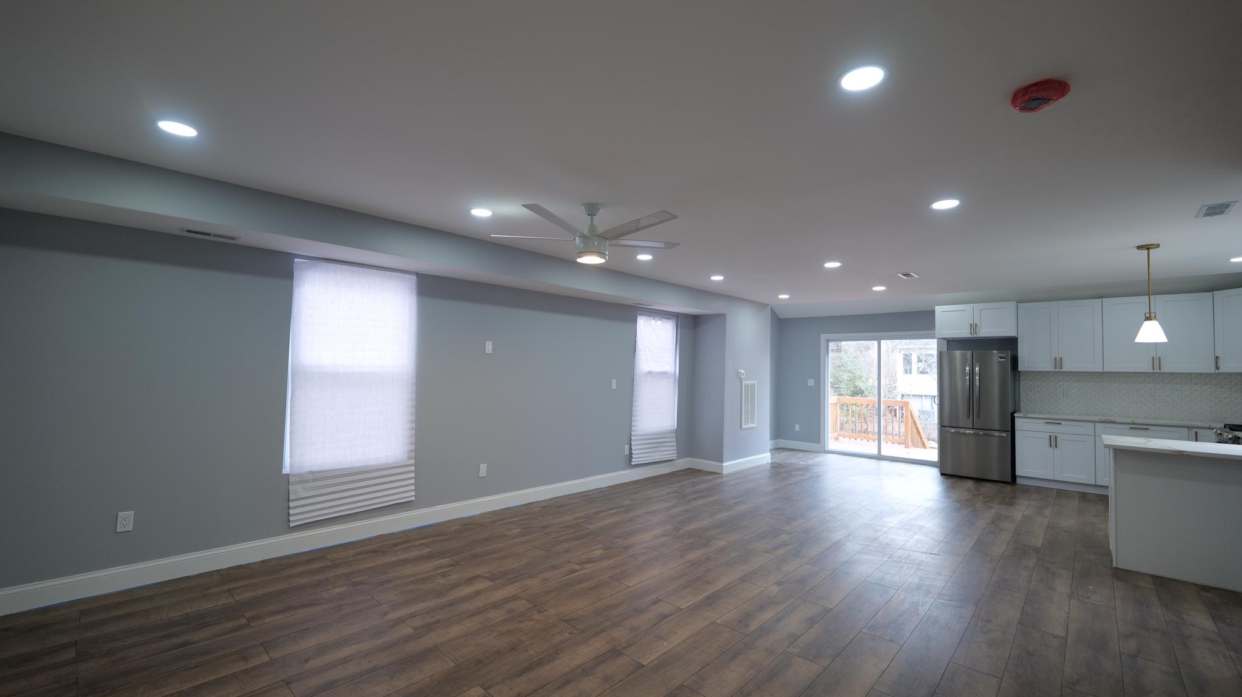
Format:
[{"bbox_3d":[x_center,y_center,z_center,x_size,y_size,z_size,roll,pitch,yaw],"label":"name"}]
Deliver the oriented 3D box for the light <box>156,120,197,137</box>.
[{"bbox_3d":[-2.000,-0.991,2.176,0.150,0.025,0.150,-1,-3,44],"label":"light"}]

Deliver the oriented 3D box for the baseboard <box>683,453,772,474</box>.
[{"bbox_3d":[1.674,1.703,7.332,0.590,0.130,1.370,-1,-3,44],"label":"baseboard"}]

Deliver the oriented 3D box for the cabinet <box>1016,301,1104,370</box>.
[{"bbox_3d":[5.912,-0.153,6.511,0.822,0.932,0.330,-1,-3,44],"label":"cabinet"}]

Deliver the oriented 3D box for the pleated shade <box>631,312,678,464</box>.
[{"bbox_3d":[0.483,0.540,6.515,0.050,1.975,0.900,-1,-3,44],"label":"pleated shade"}]

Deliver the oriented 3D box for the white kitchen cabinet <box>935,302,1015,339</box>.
[{"bbox_3d":[5.198,-0.372,7.023,0.925,0.468,0.610,-1,-3,44],"label":"white kitchen cabinet"}]

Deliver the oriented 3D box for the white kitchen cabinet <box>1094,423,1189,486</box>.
[{"bbox_3d":[6.286,1.308,5.864,0.754,0.790,0.610,-1,-3,44],"label":"white kitchen cabinet"}]

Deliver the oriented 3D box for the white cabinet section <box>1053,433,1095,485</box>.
[{"bbox_3d":[5.890,1.387,6.285,0.385,0.620,0.580,-1,-3,42],"label":"white cabinet section"}]

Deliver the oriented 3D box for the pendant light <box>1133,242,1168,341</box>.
[{"bbox_3d":[4.126,-0.424,3.769,0.178,0.745,0.178,-1,-3,44],"label":"pendant light"}]

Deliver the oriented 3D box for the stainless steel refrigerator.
[{"bbox_3d":[5.103,0.936,6.903,0.795,1.770,0.740,-1,-3,44],"label":"stainless steel refrigerator"}]

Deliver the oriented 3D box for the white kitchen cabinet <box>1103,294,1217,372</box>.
[{"bbox_3d":[6.529,-0.169,5.914,0.895,0.918,0.330,-1,-3,44],"label":"white kitchen cabinet"}]

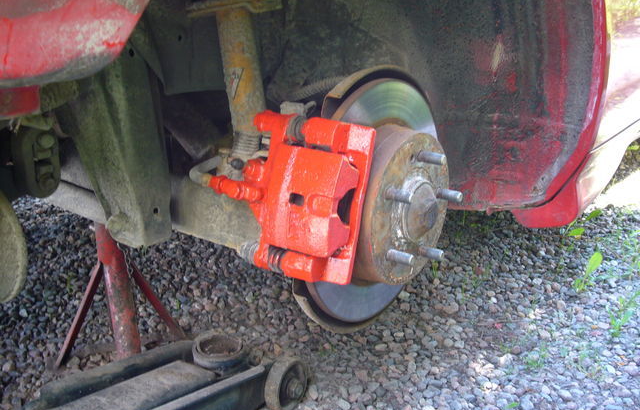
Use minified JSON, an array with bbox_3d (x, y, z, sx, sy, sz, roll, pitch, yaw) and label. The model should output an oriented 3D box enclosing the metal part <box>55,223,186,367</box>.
[{"bbox_3d":[-0.307,0.136,1.298,0.220,0.310,0.190,-10,22,-18],"label":"metal part"}]

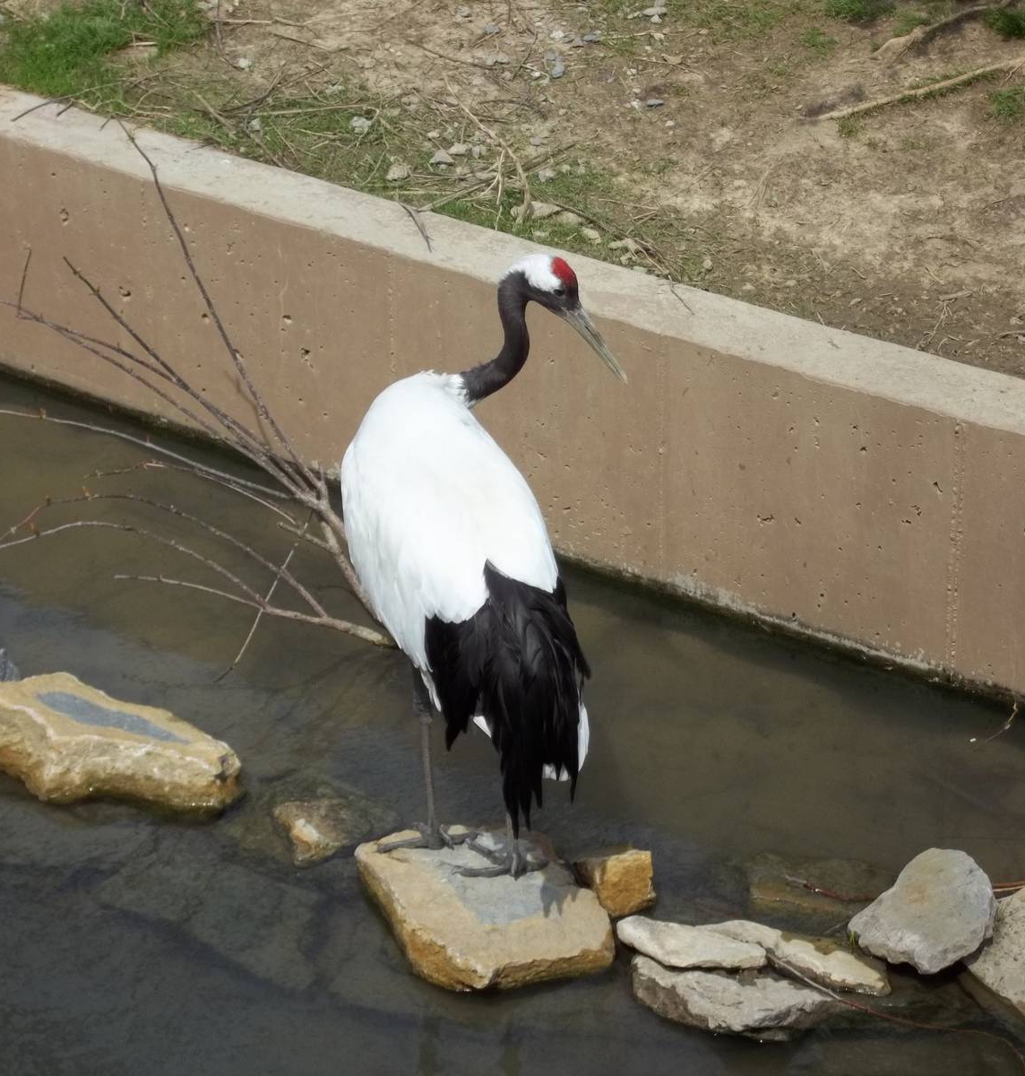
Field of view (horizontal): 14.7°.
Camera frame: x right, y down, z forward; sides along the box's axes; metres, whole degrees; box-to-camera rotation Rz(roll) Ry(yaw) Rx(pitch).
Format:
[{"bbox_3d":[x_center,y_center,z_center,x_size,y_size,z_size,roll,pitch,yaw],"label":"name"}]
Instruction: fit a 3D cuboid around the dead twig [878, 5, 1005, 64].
[{"bbox_3d":[0.928,-1.096,8.610,0.393,0.060,0.050,-22,36,-33],"label":"dead twig"}]

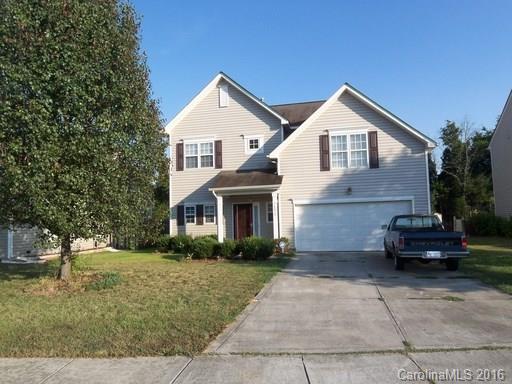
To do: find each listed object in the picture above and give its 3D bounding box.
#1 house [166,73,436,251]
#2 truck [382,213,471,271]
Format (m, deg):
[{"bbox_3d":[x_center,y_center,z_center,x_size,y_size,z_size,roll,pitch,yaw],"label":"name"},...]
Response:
[{"bbox_3d":[2.461,-1.412,20.583,12.518,8.922,11.263,-2,-4,12],"label":"house"},{"bbox_3d":[5.053,1.505,10.712,1.680,1.550,4.560,-2,-4,15],"label":"truck"}]

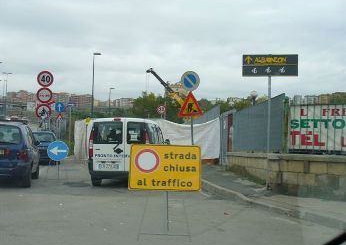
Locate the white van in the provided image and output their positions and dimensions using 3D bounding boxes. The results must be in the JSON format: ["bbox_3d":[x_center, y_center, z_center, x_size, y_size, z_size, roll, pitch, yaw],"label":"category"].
[{"bbox_3d":[-1.147,0.884,14.607,1.720,1.820,4.200,0,-2,8],"label":"white van"}]

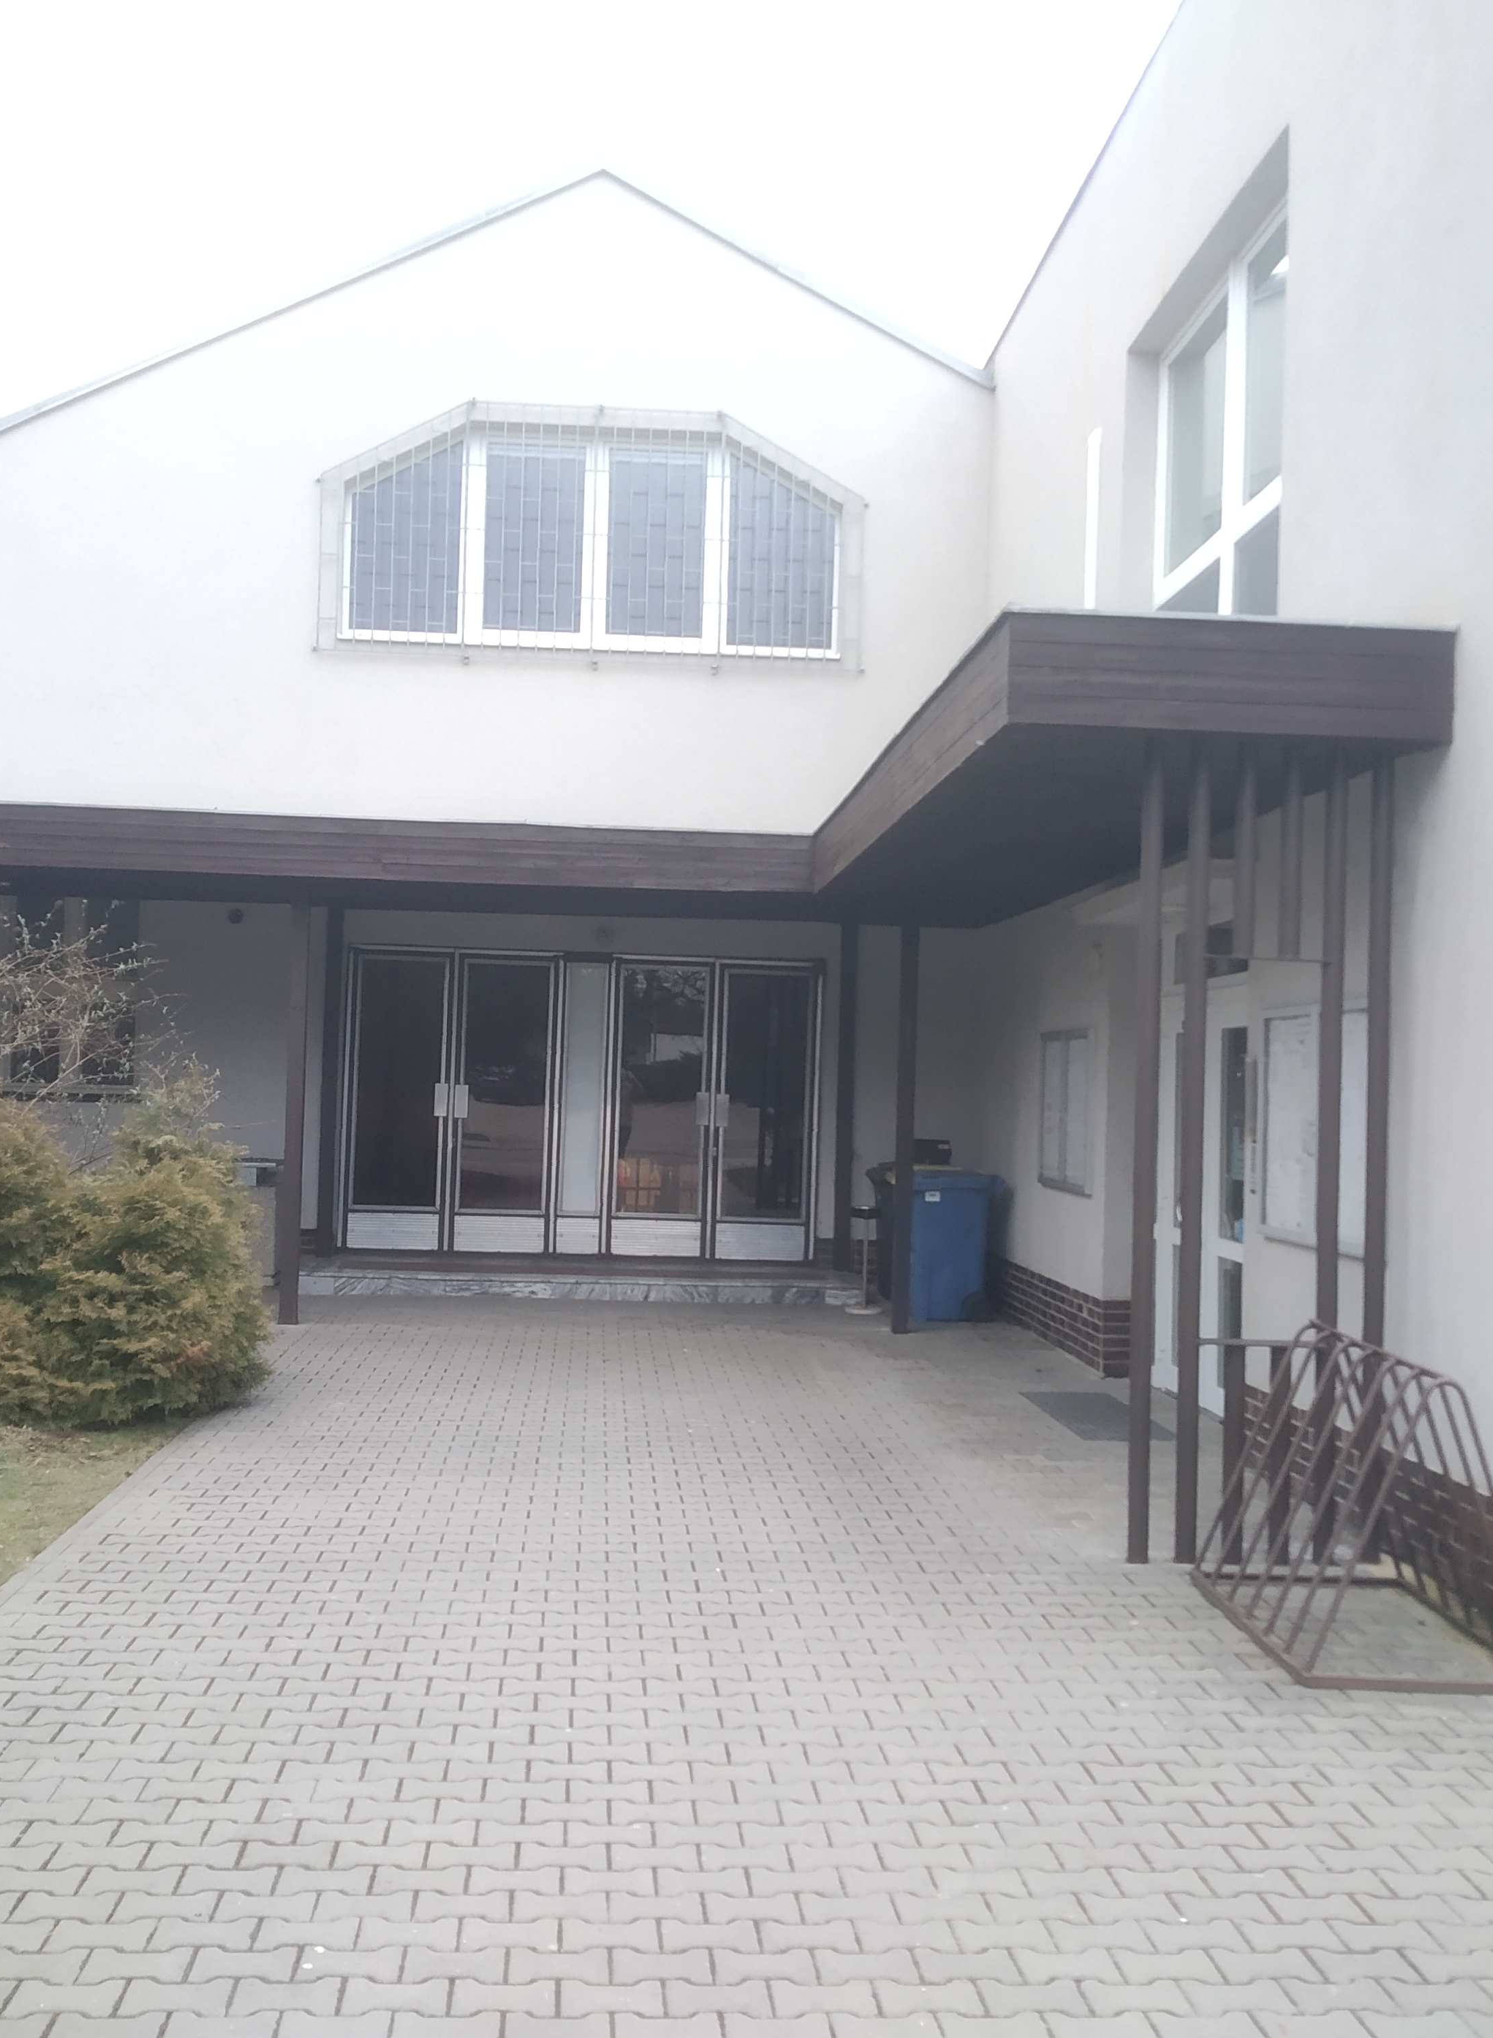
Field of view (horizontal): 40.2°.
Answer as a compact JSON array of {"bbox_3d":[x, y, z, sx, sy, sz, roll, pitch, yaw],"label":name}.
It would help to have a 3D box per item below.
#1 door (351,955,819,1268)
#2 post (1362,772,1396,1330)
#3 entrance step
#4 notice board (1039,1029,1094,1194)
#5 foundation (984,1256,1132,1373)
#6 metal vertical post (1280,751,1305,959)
[{"bbox_3d":[-1.300,0.681,16.237,3.740,2.400,0.120,2,-2,-4],"label":"door"},{"bbox_3d":[2.331,0.507,7.551,0.057,2.987,0.057,2,-2,-4],"label":"post"},{"bbox_3d":[-1.260,2.058,15.813,4.330,0.165,0.900,2,-2,-4],"label":"entrance step"},{"bbox_3d":[2.033,0.588,13.134,0.080,1.040,1.460,2,-2,-4],"label":"notice board"},{"bbox_3d":[2.067,1.948,13.968,0.200,0.450,3.950,2,-2,-4],"label":"foundation"},{"bbox_3d":[2.021,-0.606,7.564,0.057,0.780,0.057,2,-2,-4],"label":"metal vertical post"}]

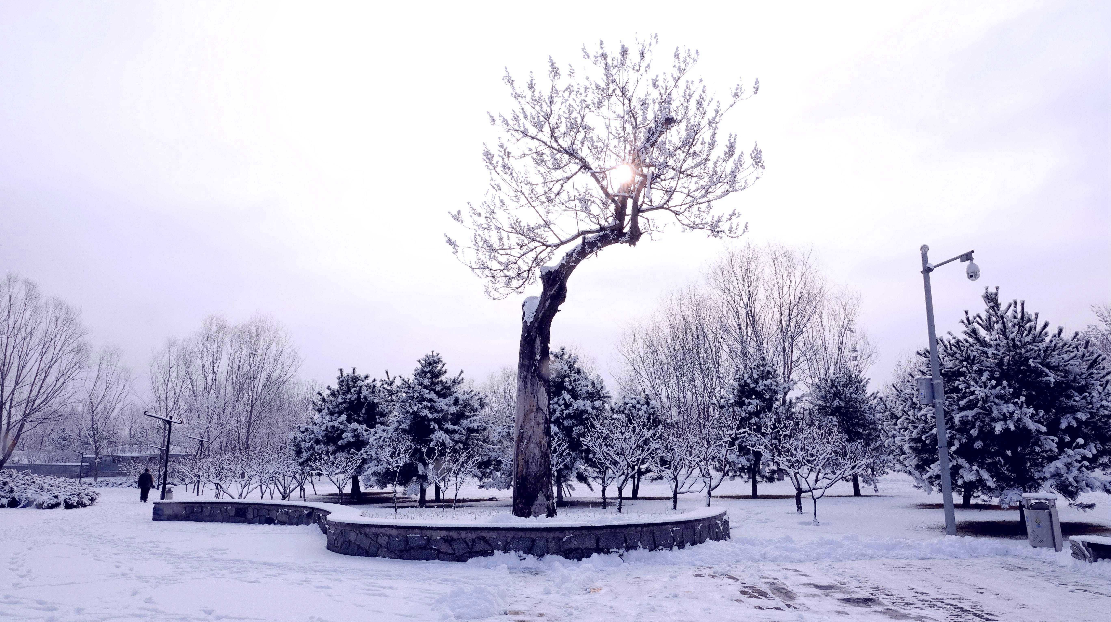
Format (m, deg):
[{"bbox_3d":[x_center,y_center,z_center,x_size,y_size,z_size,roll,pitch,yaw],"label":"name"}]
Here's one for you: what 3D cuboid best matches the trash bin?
[{"bbox_3d":[8.475,3.680,12.903,0.360,0.978,0.500,8,-13,-34],"label":"trash bin"}]

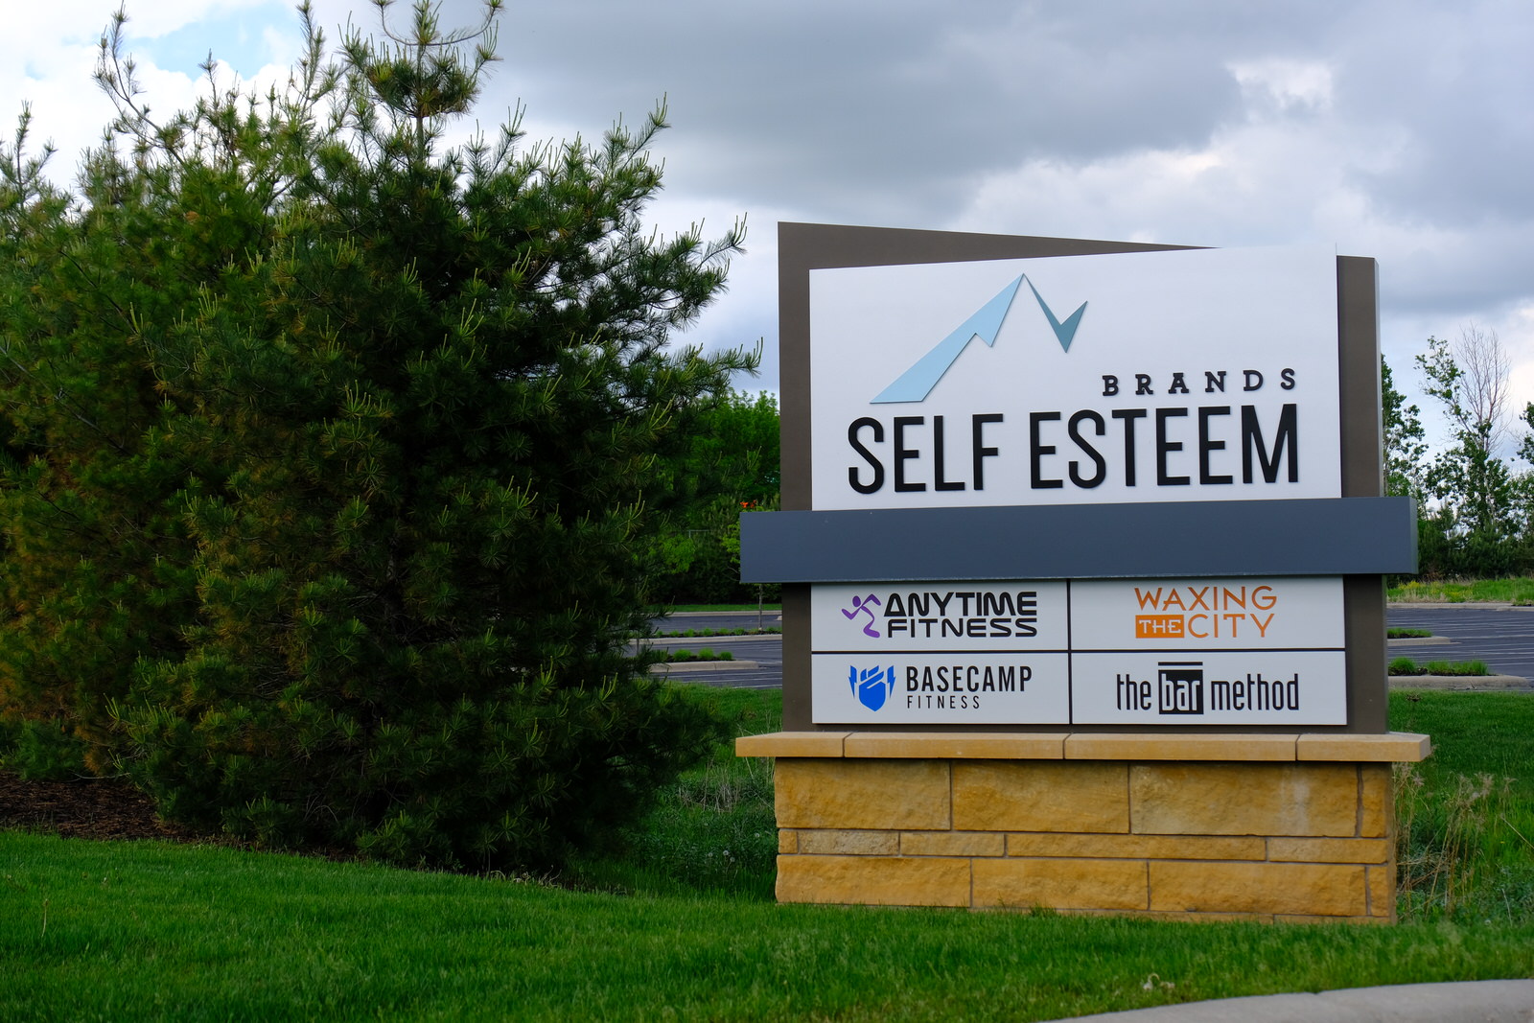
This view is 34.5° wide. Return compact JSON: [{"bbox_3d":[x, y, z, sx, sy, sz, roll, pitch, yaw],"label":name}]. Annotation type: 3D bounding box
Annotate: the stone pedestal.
[{"bbox_3d":[1.327,1.320,10.516,2.870,0.759,0.611,-1,-3,18],"label":"stone pedestal"}]

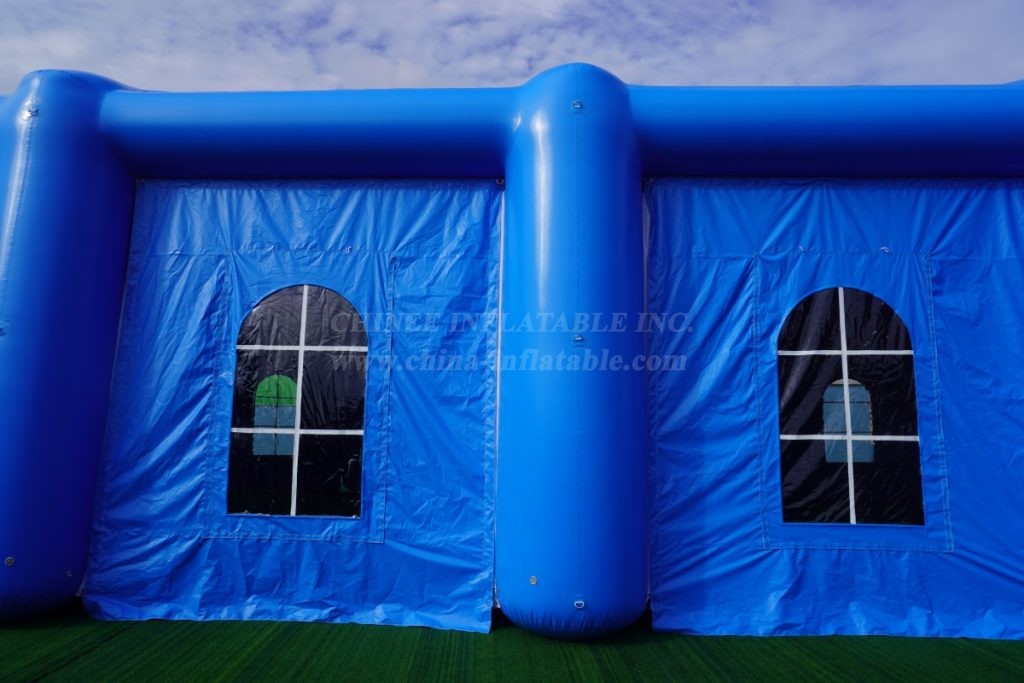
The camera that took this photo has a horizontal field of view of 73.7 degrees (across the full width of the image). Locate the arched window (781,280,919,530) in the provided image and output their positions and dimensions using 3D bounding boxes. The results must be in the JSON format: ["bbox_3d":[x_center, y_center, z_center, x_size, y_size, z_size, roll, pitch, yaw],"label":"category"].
[{"bbox_3d":[2.372,0.439,4.819,0.959,1.663,0.040,0,-7,2],"label":"arched window"}]

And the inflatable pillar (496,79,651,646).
[{"bbox_3d":[0.444,-0.018,5.009,1.040,4.163,1.040,1,-8,2],"label":"inflatable pillar"}]

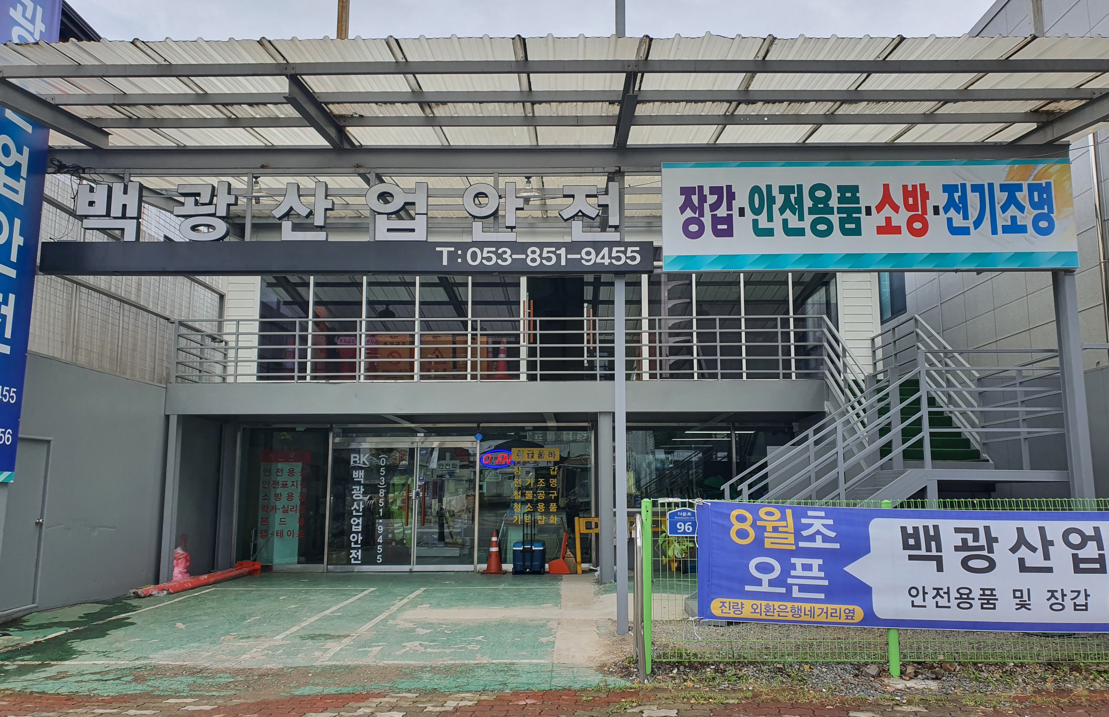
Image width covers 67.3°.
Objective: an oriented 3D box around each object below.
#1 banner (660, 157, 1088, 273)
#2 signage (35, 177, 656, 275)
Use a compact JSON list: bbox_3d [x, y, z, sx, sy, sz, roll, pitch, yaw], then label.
[{"bbox_3d":[3.370,-1.552,8.933,4.400,1.220,0.120,0,-9,1],"label":"banner"},{"bbox_3d":[-2.249,-1.433,8.984,6.620,1.030,0.250,0,-9,1],"label":"signage"}]

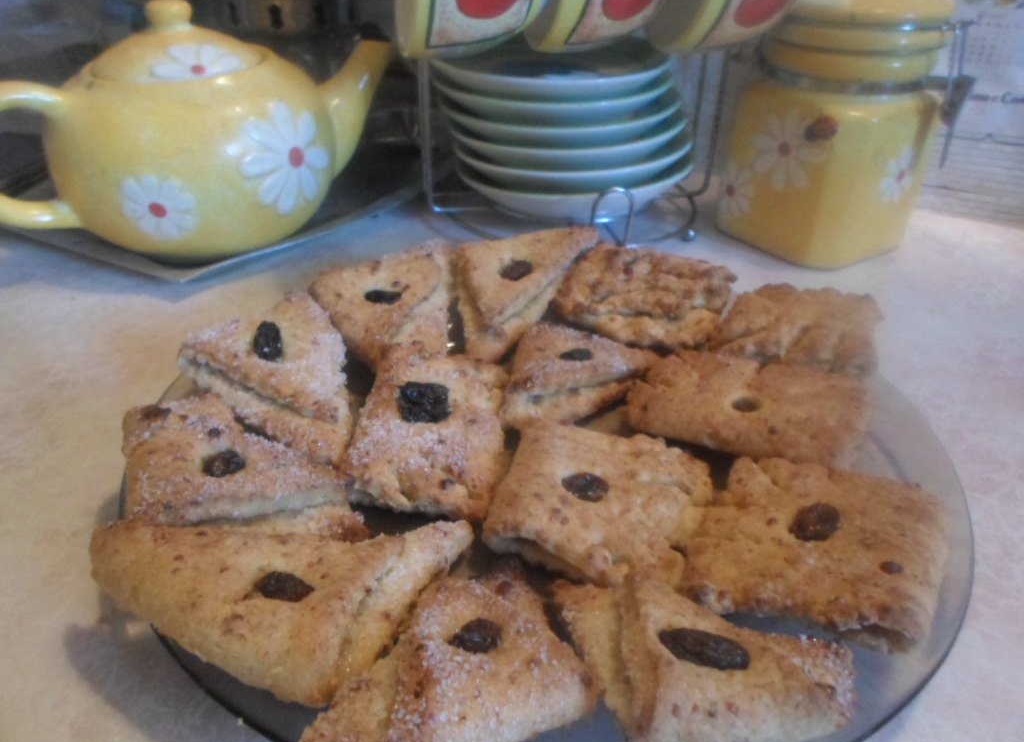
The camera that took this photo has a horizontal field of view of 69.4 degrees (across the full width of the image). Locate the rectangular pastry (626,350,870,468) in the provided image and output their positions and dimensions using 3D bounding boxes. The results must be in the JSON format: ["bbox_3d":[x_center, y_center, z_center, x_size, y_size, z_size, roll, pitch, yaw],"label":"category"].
[{"bbox_3d":[0.080,0.015,0.254,0.077,0.021,0.043,9,35,12],"label":"rectangular pastry"}]

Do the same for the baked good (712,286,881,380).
[{"bbox_3d":[0.114,-0.015,0.300,0.068,0.022,0.047,5,34,6],"label":"baked good"}]

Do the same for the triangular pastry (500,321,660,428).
[{"bbox_3d":[0.026,0.005,0.272,0.053,0.020,0.050,11,35,15],"label":"triangular pastry"}]

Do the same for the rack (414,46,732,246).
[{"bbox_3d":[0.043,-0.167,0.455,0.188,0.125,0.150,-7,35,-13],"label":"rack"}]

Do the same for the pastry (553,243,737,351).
[{"bbox_3d":[0.059,-0.031,0.323,0.069,0.023,0.050,14,36,18],"label":"pastry"}]

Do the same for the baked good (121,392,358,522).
[{"bbox_3d":[-0.082,0.031,0.227,0.072,0.023,0.055,8,34,10],"label":"baked good"}]

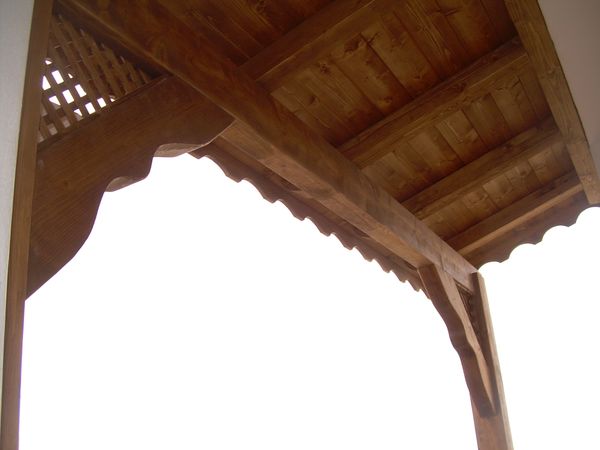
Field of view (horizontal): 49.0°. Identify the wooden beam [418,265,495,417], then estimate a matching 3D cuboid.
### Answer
[{"bbox_3d":[0.882,0.601,3.624,0.083,0.204,1.021,-15,-68,26],"label":"wooden beam"}]

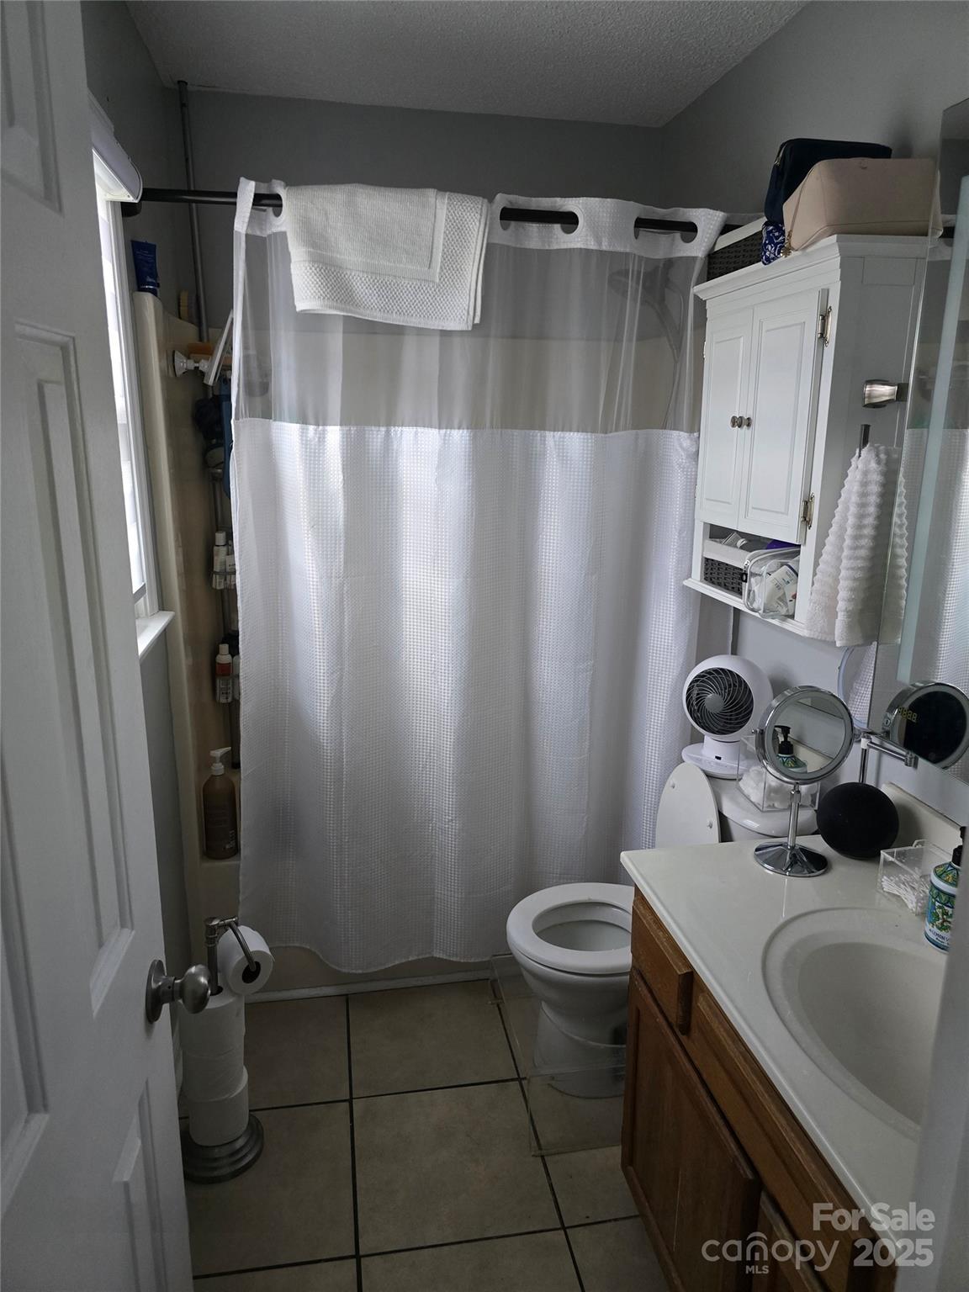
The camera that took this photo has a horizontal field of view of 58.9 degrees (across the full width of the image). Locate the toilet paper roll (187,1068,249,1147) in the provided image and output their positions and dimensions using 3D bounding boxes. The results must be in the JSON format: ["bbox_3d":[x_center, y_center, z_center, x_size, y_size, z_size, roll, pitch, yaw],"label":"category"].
[{"bbox_3d":[-0.564,0.974,1.825,0.116,0.107,0.116,-2,14,-10],"label":"toilet paper roll"}]

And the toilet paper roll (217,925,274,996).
[{"bbox_3d":[-0.491,0.644,1.762,0.096,0.096,0.106,-7,15,-28],"label":"toilet paper roll"}]

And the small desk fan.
[{"bbox_3d":[0.575,0.153,2.042,0.205,0.277,0.205,9,16,30],"label":"small desk fan"}]

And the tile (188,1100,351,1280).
[{"bbox_3d":[-0.474,1.117,1.778,0.400,0.010,0.400,-2,14,-10],"label":"tile"}]

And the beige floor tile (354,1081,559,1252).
[{"bbox_3d":[-0.079,1.095,1.830,0.398,0.010,0.398,-2,14,-10],"label":"beige floor tile"}]

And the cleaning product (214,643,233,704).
[{"bbox_3d":[-0.794,0.085,2.614,0.051,0.188,0.046,-3,14,-17],"label":"cleaning product"}]

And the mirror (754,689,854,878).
[{"bbox_3d":[0.558,0.226,1.519,0.185,0.330,0.130,-1,14,-5],"label":"mirror"}]

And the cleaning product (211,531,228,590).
[{"bbox_3d":[-0.795,-0.256,2.576,0.047,0.178,0.045,-6,15,-24],"label":"cleaning product"}]

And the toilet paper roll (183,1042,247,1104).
[{"bbox_3d":[-0.569,0.870,1.799,0.120,0.107,0.120,-2,14,-10],"label":"toilet paper roll"}]

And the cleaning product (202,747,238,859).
[{"bbox_3d":[-0.700,0.401,2.241,0.084,0.290,0.084,-8,16,-31],"label":"cleaning product"}]

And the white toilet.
[{"bbox_3d":[0.380,0.657,2.010,0.670,0.790,0.420,-2,14,-10],"label":"white toilet"}]

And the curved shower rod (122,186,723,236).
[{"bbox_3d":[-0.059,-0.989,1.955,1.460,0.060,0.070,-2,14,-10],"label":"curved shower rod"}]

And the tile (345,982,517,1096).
[{"bbox_3d":[-0.146,1.010,2.223,0.400,0.010,0.387,-2,14,-10],"label":"tile"}]

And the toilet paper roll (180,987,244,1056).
[{"bbox_3d":[-0.566,0.762,1.783,0.124,0.107,0.124,-2,14,-10],"label":"toilet paper roll"}]

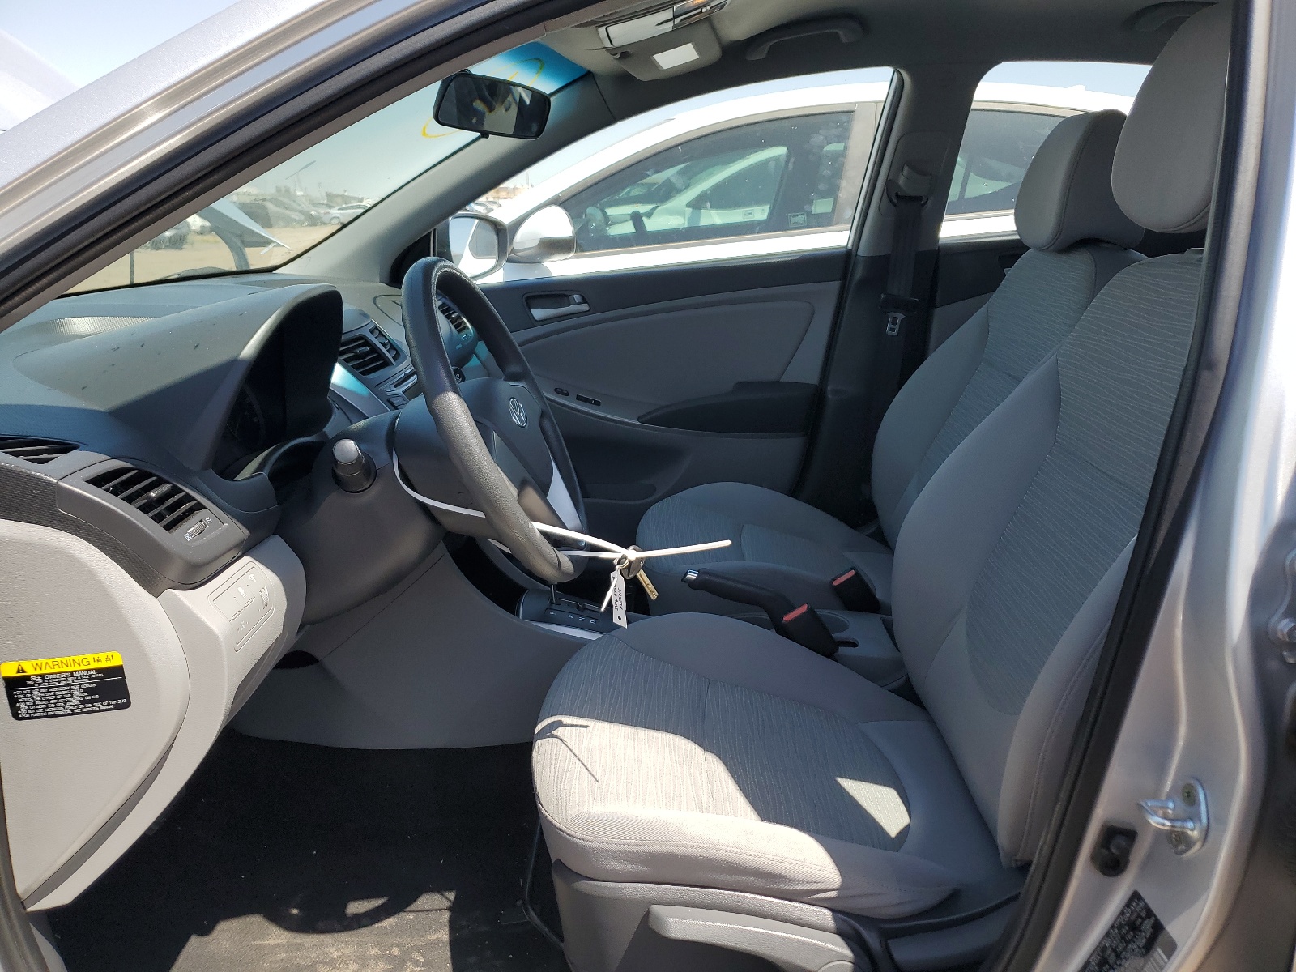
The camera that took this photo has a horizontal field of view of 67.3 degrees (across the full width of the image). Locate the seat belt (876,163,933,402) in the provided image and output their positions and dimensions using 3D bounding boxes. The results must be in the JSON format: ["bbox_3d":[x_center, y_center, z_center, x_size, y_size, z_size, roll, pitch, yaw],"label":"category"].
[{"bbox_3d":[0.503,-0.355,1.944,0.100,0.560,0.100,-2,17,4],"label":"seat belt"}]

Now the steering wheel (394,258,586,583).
[{"bbox_3d":[-0.175,-0.060,1.040,0.110,0.370,0.370,-23,15,8],"label":"steering wheel"}]

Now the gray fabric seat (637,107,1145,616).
[{"bbox_3d":[0.402,-0.141,1.706,0.890,0.940,0.520,-2,17,4],"label":"gray fabric seat"}]

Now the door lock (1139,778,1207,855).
[{"bbox_3d":[0.371,0.234,0.686,0.039,0.053,0.037,-4,17,-2],"label":"door lock"}]

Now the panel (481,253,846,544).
[{"bbox_3d":[-0.033,-0.161,2.047,0.890,0.620,0.120,-2,17,4],"label":"panel"}]

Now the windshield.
[{"bbox_3d":[-0.560,-0.417,1.315,0.880,0.130,1.360,-29,13,11],"label":"windshield"}]

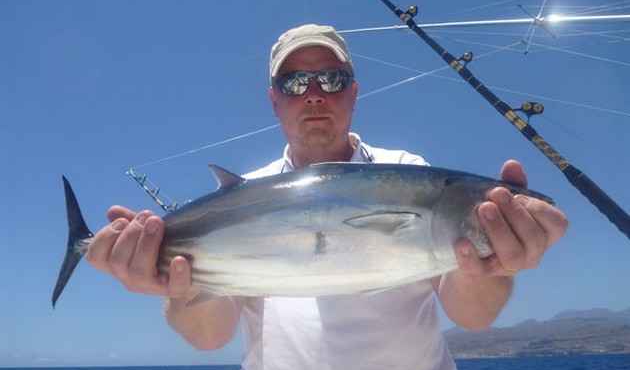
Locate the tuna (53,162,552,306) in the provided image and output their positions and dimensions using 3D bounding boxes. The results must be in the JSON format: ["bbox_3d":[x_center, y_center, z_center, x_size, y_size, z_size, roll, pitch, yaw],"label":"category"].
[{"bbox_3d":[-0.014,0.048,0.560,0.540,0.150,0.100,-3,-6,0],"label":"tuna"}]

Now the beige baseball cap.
[{"bbox_3d":[-0.008,-0.270,1.030,0.175,0.130,0.255,-4,5,0],"label":"beige baseball cap"}]

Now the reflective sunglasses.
[{"bbox_3d":[-0.003,-0.197,1.010,0.150,0.047,0.125,-4,3,0],"label":"reflective sunglasses"}]

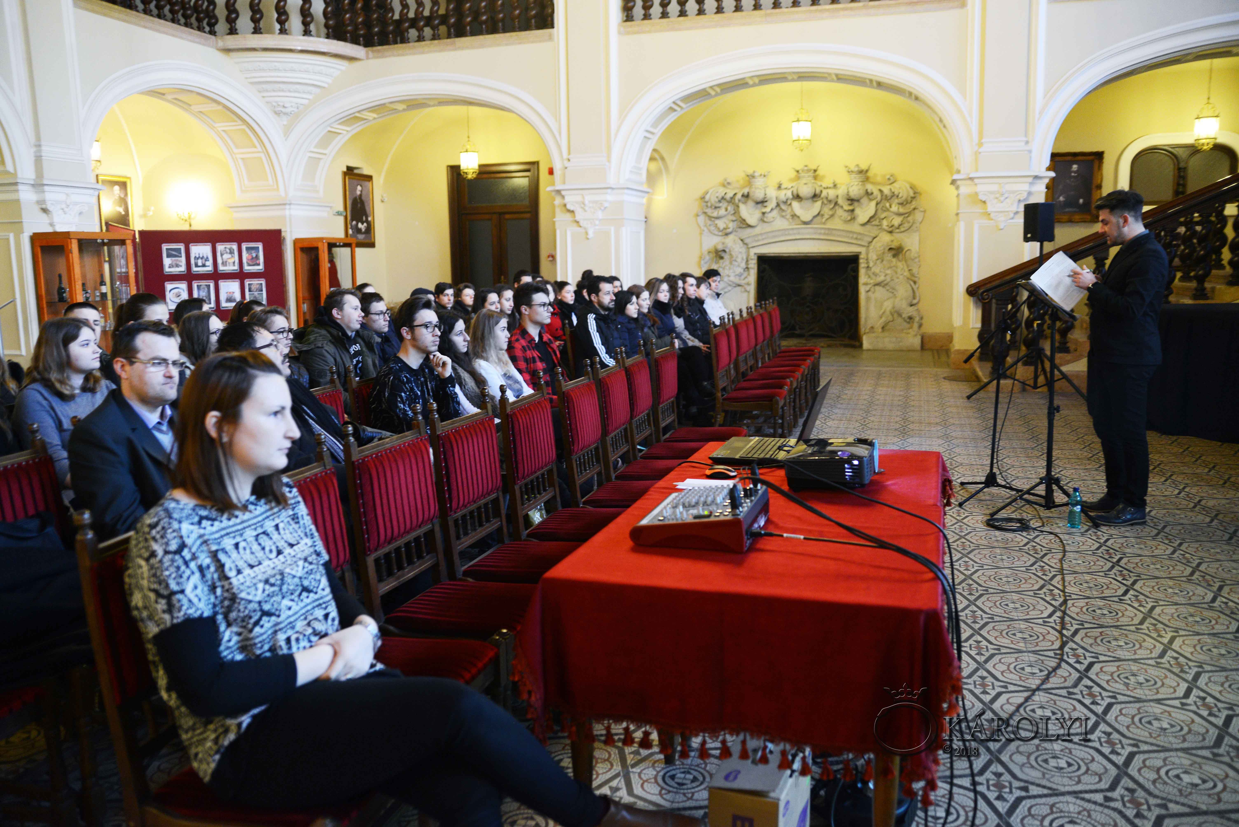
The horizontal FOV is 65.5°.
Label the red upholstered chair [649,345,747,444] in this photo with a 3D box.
[{"bbox_3d":[0.457,0.076,5.502,0.540,1.030,0.480,2,9,18],"label":"red upholstered chair"}]

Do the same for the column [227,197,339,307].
[{"bbox_3d":[-5.319,-2.076,15.367,1.150,2.540,1.050,2,9,17],"label":"column"}]

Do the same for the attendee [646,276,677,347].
[{"bbox_3d":[0.625,-0.584,8.916,0.780,1.310,0.460,4,10,27],"label":"attendee"}]

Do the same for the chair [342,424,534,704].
[{"bbox_3d":[-0.462,0.520,2.866,0.480,1.030,0.440,2,9,17],"label":"chair"}]

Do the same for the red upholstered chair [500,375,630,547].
[{"bbox_3d":[-0.139,0.380,3.680,0.530,1.045,0.470,1,9,16],"label":"red upholstered chair"}]

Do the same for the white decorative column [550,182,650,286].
[{"bbox_3d":[-0.291,-2.053,14.399,1.130,2.560,1.350,1,9,16],"label":"white decorative column"}]

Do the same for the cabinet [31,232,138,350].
[{"bbox_3d":[-5.964,-1.065,10.917,0.621,1.900,0.771,4,9,28],"label":"cabinet"}]

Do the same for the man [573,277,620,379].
[{"bbox_3d":[0.092,-0.341,7.256,0.800,1.360,0.520,2,9,17],"label":"man"}]

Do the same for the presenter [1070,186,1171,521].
[{"bbox_3d":[2.723,-0.306,5.275,0.490,1.784,0.490,1,9,12],"label":"presenter"}]

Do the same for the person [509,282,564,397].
[{"bbox_3d":[-0.218,-0.033,5.216,0.780,1.350,0.500,2,9,18],"label":"person"}]

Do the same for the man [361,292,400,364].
[{"bbox_3d":[-1.106,-0.026,5.429,0.780,1.300,0.500,2,9,18],"label":"man"}]

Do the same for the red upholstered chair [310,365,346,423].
[{"bbox_3d":[-1.088,0.336,4.091,0.530,1.045,0.470,1,9,16],"label":"red upholstered chair"}]

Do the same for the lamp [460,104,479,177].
[{"bbox_3d":[-2.559,-4.620,16.396,0.320,1.280,0.320,1,9,16],"label":"lamp"}]

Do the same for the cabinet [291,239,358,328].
[{"bbox_3d":[-4.597,-1.790,15.299,0.530,1.925,0.880,2,9,17],"label":"cabinet"}]

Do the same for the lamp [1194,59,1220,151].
[{"bbox_3d":[7.821,-4.152,12.870,0.290,1.280,0.290,2,9,17],"label":"lamp"}]

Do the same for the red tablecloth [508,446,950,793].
[{"bbox_3d":[0.464,0.426,2.771,0.970,0.375,1.780,2,9,18],"label":"red tablecloth"}]

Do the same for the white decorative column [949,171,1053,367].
[{"bbox_3d":[4.959,-1.843,12.671,1.140,2.480,1.080,2,9,17],"label":"white decorative column"}]

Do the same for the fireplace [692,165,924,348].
[{"bbox_3d":[3.043,-2.502,15.716,3.550,2.920,0.500,1,9,16],"label":"fireplace"}]

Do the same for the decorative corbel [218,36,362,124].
[{"bbox_3d":[-5.325,-5.275,15.329,2.120,1.100,1.350,-5,9,-27],"label":"decorative corbel"}]

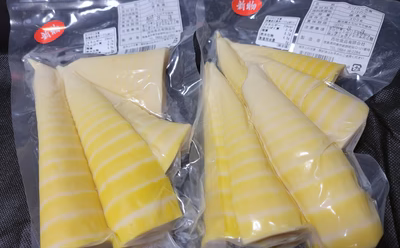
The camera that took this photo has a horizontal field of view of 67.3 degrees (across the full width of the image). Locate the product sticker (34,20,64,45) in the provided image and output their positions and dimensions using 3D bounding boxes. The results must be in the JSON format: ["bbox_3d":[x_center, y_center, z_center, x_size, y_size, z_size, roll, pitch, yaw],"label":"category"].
[{"bbox_3d":[-0.153,-0.093,0.308,0.031,0.003,0.022,-21,70,-8],"label":"product sticker"}]

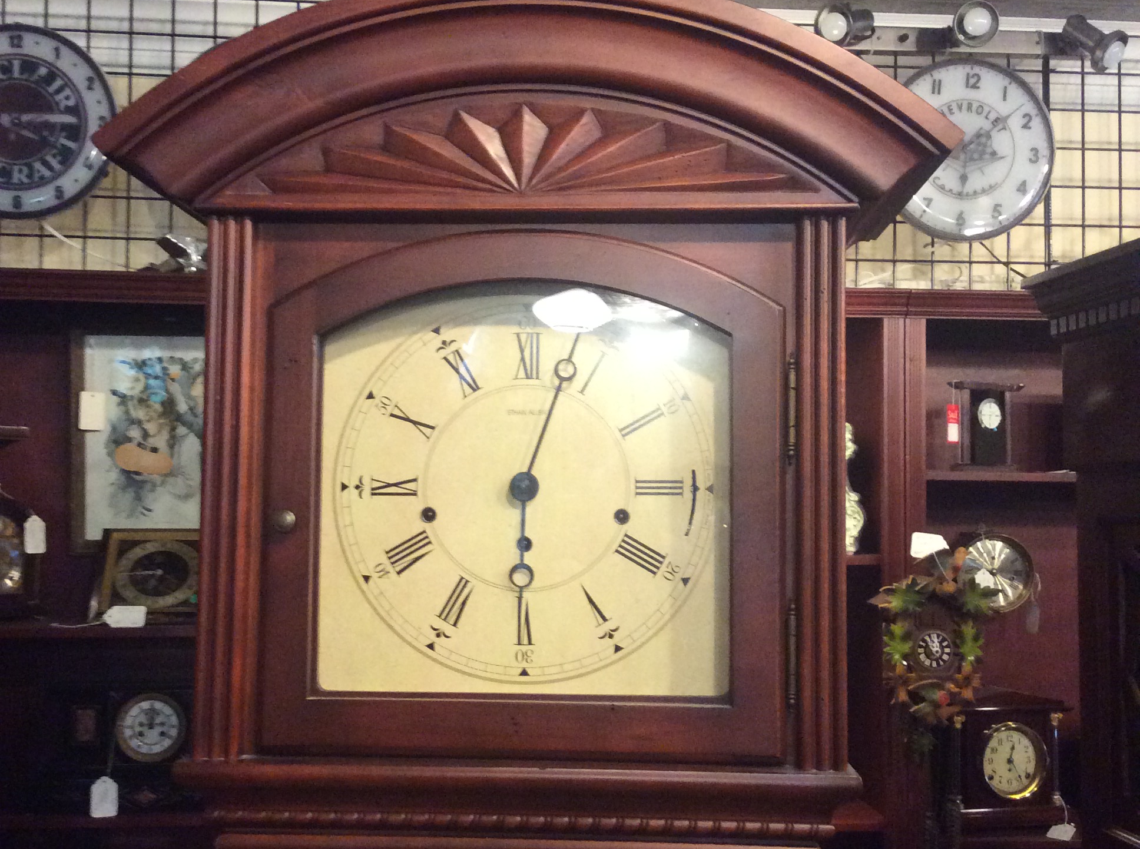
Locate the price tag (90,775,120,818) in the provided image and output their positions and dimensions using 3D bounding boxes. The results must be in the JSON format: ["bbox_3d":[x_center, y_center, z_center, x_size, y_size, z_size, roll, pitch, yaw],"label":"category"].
[{"bbox_3d":[-0.756,0.606,2.290,0.044,0.067,0.004,1,-9,-11],"label":"price tag"}]

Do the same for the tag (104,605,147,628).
[{"bbox_3d":[-0.719,0.311,2.280,0.071,0.038,0.004,1,-28,-9],"label":"tag"}]

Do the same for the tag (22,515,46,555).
[{"bbox_3d":[-0.885,0.183,2.330,0.039,0.065,0.004,1,-5,-14],"label":"tag"}]

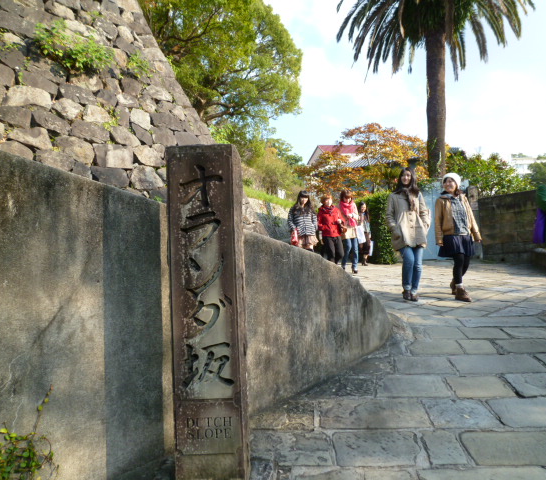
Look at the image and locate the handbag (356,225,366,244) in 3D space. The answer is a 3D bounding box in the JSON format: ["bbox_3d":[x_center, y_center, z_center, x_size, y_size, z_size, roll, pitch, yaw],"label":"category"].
[{"bbox_3d":[1.745,-0.099,8.750,0.240,0.370,0.120,-1,-2,-21],"label":"handbag"}]

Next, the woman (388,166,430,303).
[{"bbox_3d":[1.655,-0.061,5.400,0.490,1.610,0.340,-2,-2,0],"label":"woman"}]

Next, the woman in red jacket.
[{"bbox_3d":[1.108,-0.095,8.400,0.470,1.560,0.380,-1,-2,-18],"label":"woman in red jacket"}]

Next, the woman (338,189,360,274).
[{"bbox_3d":[1.466,-0.153,8.500,0.450,1.610,0.370,-1,-2,-14],"label":"woman"}]

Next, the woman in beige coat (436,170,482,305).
[{"bbox_3d":[2.299,-0.037,5.500,0.510,1.580,0.400,-2,-2,-5],"label":"woman in beige coat"}]

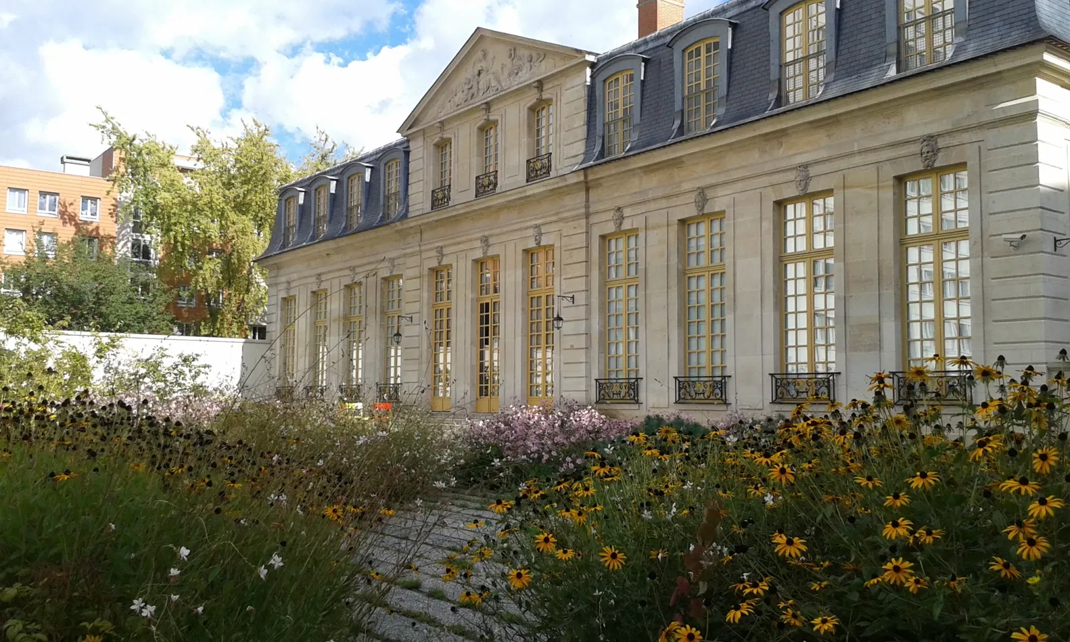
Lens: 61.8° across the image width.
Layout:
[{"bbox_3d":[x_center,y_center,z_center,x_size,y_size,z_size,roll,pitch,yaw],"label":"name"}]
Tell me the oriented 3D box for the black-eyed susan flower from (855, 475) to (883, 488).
[{"bbox_3d":[0.775,0.375,2.076,0.066,0.028,0.066,5,6,21],"label":"black-eyed susan flower"}]

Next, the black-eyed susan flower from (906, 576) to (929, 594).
[{"bbox_3d":[0.915,0.631,2.139,0.058,0.028,0.058,16,21,26],"label":"black-eyed susan flower"}]

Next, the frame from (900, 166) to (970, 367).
[{"bbox_3d":[6.746,-0.594,14.865,0.140,3.797,1.280,4,-6,-39],"label":"frame"}]

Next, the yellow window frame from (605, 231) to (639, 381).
[{"bbox_3d":[2.120,-0.141,20.491,0.140,3.797,1.280,4,-6,-39],"label":"yellow window frame"}]

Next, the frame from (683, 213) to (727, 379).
[{"bbox_3d":[3.304,-0.337,16.988,0.150,3.340,1.188,5,-7,-40],"label":"frame"}]

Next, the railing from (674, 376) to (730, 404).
[{"bbox_3d":[3.405,1.420,18.255,0.120,0.560,1.470,4,-6,-39],"label":"railing"}]

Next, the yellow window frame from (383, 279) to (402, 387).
[{"bbox_3d":[-3.922,0.399,25.455,0.150,3.332,1.188,5,-7,-40],"label":"yellow window frame"}]

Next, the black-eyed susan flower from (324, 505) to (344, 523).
[{"bbox_3d":[-0.676,0.647,3.000,0.066,0.066,0.030,1,-50,-12],"label":"black-eyed susan flower"}]

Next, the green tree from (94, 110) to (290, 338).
[{"bbox_3d":[-18.016,-3.099,46.841,10.330,15.890,9.810,2,-5,-21],"label":"green tree"}]

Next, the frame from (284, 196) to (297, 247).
[{"bbox_3d":[-9.448,-3.831,34.776,0.140,1.850,1.000,4,-6,-39],"label":"frame"}]

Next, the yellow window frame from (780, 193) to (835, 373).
[{"bbox_3d":[5.196,-0.443,16.750,0.140,3.797,1.280,4,-6,-39],"label":"yellow window frame"}]

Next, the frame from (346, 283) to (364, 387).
[{"bbox_3d":[-5.357,0.563,27.135,0.150,3.365,1.188,5,-7,-40],"label":"frame"}]

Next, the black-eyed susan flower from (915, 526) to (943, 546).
[{"bbox_3d":[0.888,0.485,2.013,0.064,0.028,0.064,10,17,26],"label":"black-eyed susan flower"}]

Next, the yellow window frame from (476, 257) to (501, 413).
[{"bbox_3d":[-1.059,0.343,22.075,0.150,3.848,1.188,5,-7,-40],"label":"yellow window frame"}]

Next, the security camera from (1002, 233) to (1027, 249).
[{"bbox_3d":[7.259,-1.208,13.527,0.170,0.220,0.370,2,5,-23],"label":"security camera"}]

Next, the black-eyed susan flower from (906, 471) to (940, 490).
[{"bbox_3d":[0.847,0.347,1.950,0.072,0.027,0.072,-2,15,23],"label":"black-eyed susan flower"}]

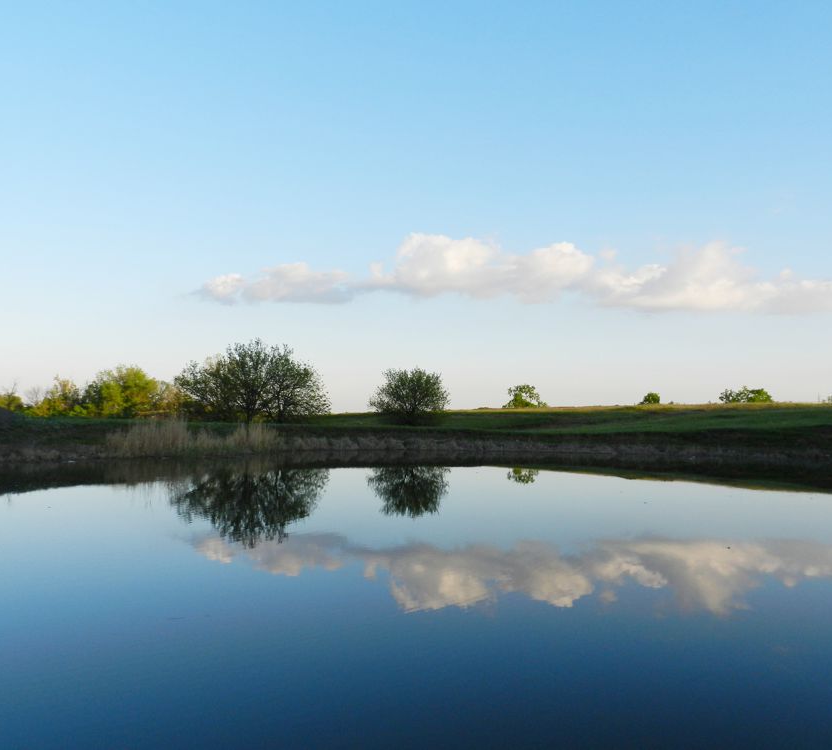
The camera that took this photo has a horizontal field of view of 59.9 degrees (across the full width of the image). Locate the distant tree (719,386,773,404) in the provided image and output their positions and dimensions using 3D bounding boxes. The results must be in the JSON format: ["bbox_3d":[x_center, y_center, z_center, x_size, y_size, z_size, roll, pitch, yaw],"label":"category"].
[{"bbox_3d":[49.270,3.290,108.000,7.340,3.140,6.000,-1,-4,25],"label":"distant tree"}]

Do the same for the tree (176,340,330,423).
[{"bbox_3d":[-10.580,0.520,47.000,9.780,5.660,8.000,2,-4,-13],"label":"tree"}]

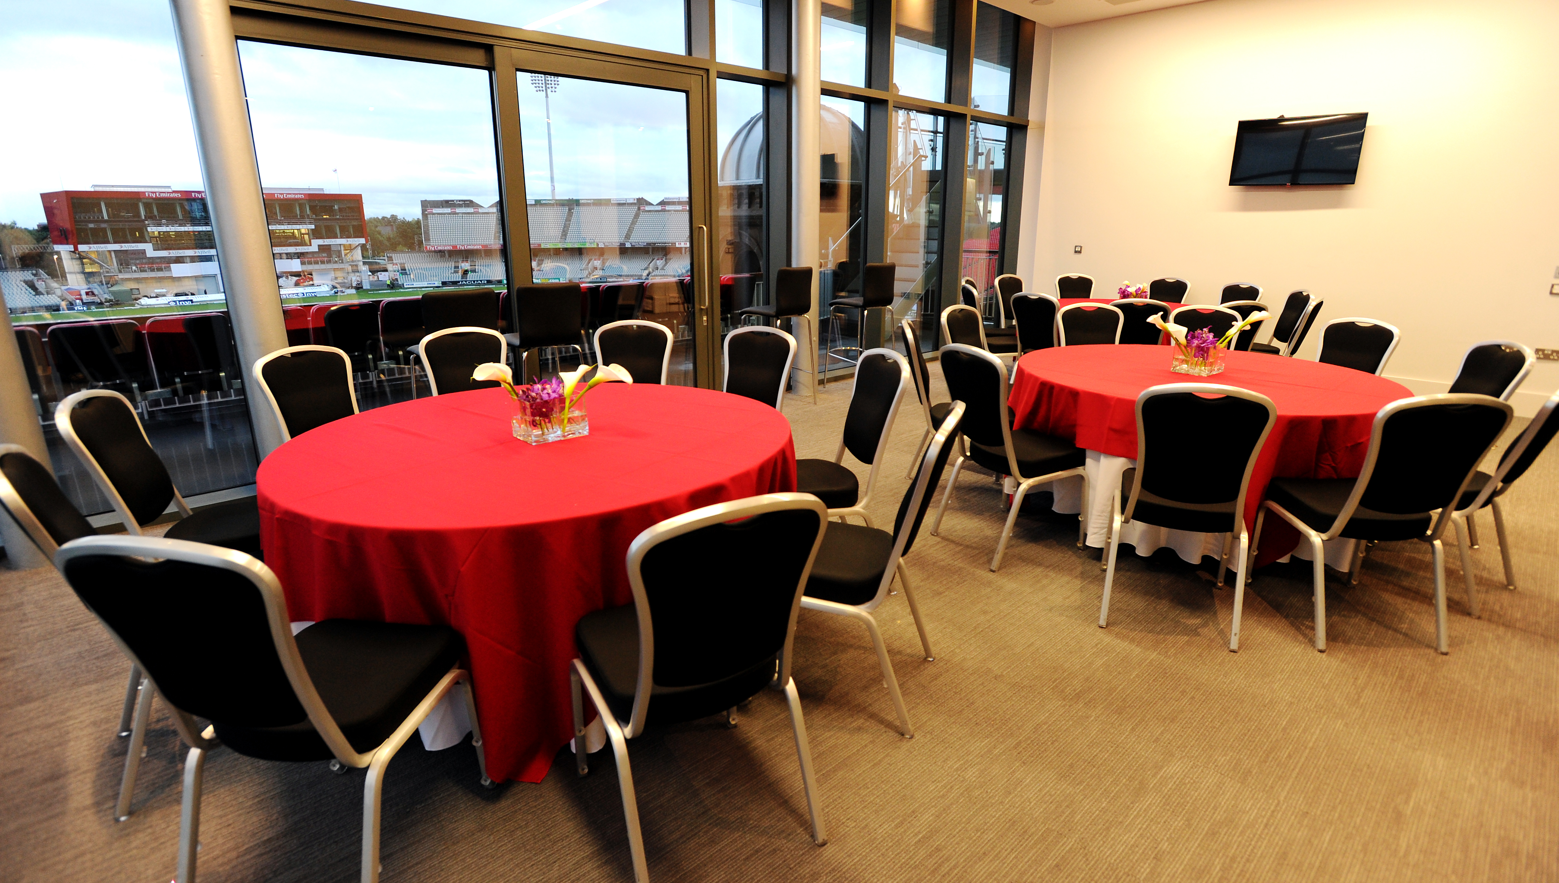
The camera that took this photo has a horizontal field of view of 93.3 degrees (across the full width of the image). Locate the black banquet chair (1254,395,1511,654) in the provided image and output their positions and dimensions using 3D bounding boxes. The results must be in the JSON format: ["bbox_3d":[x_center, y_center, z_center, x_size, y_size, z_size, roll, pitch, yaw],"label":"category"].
[{"bbox_3d":[2.115,0.213,2.632,0.455,0.945,0.575,2,16,6],"label":"black banquet chair"}]

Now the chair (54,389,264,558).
[{"bbox_3d":[-2.052,0.249,2.668,0.570,0.948,0.464,-4,17,-12],"label":"chair"}]

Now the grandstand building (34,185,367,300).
[{"bbox_3d":[-95.767,-34.628,126.826,41.816,16.791,18.000,-16,23,-42],"label":"grandstand building"}]

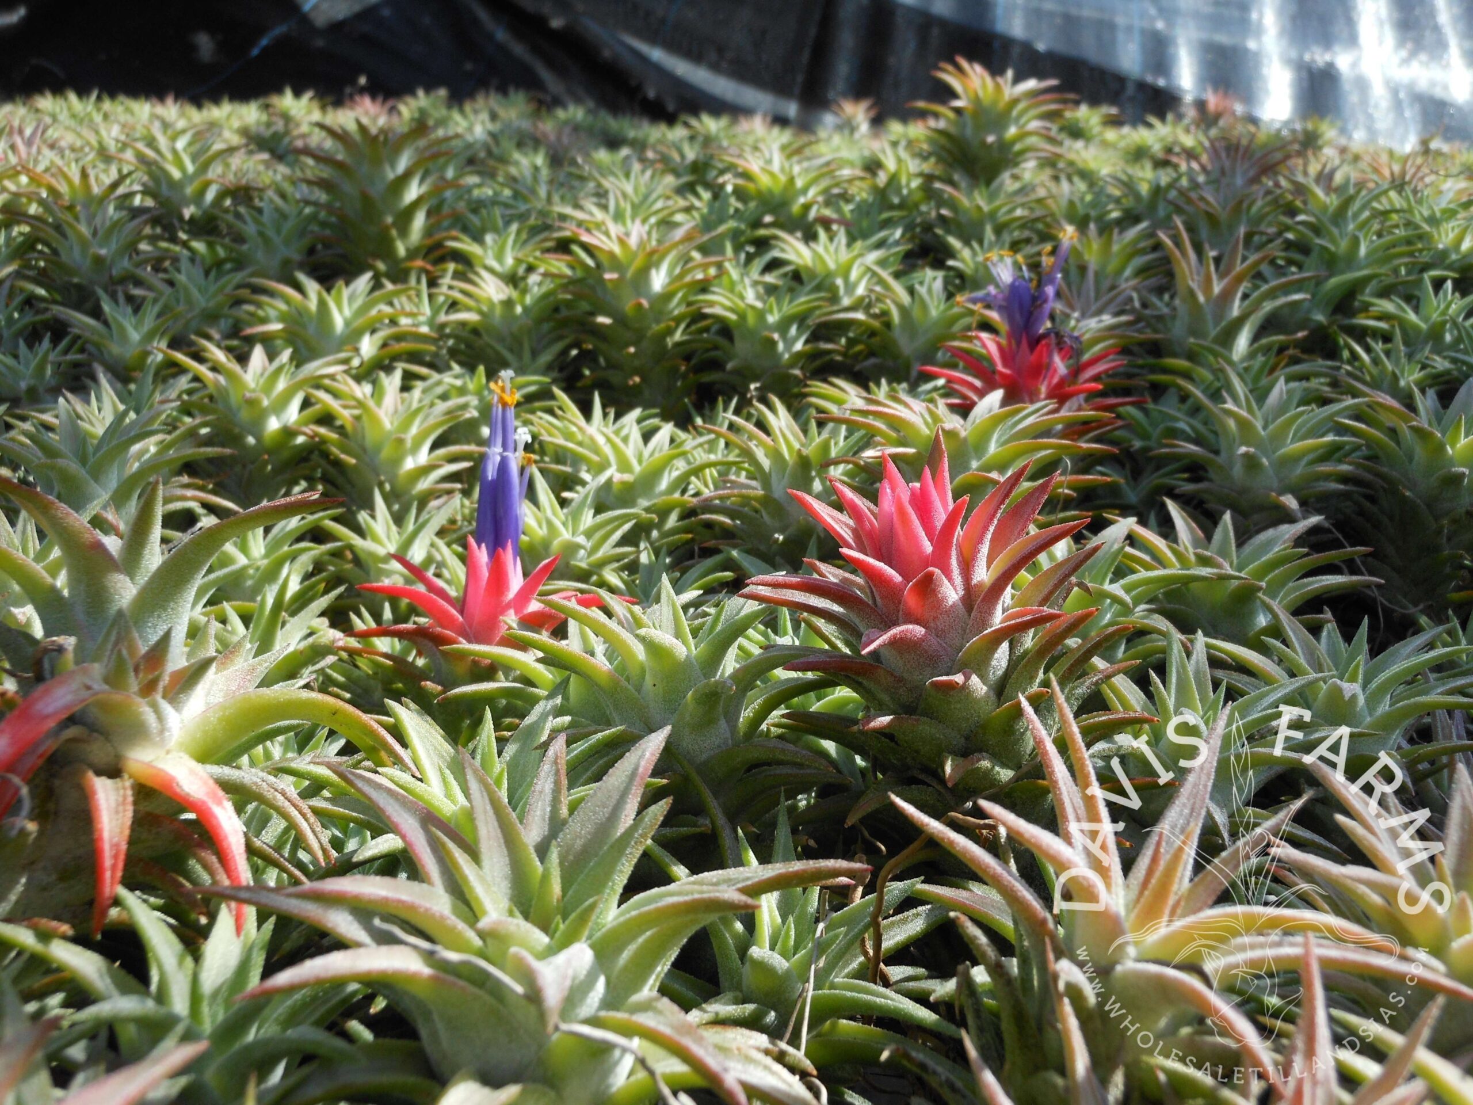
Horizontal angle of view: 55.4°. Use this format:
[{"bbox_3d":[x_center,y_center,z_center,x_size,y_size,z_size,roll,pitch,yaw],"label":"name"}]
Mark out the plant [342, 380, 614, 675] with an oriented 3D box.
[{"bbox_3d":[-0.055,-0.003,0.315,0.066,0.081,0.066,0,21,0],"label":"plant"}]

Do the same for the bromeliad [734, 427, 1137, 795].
[{"bbox_3d":[0.044,0.014,0.305,0.083,0.078,0.082,-4,23,0],"label":"bromeliad"}]

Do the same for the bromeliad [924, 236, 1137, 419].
[{"bbox_3d":[0.101,-0.072,0.480,0.078,0.080,0.078,0,21,0],"label":"bromeliad"}]

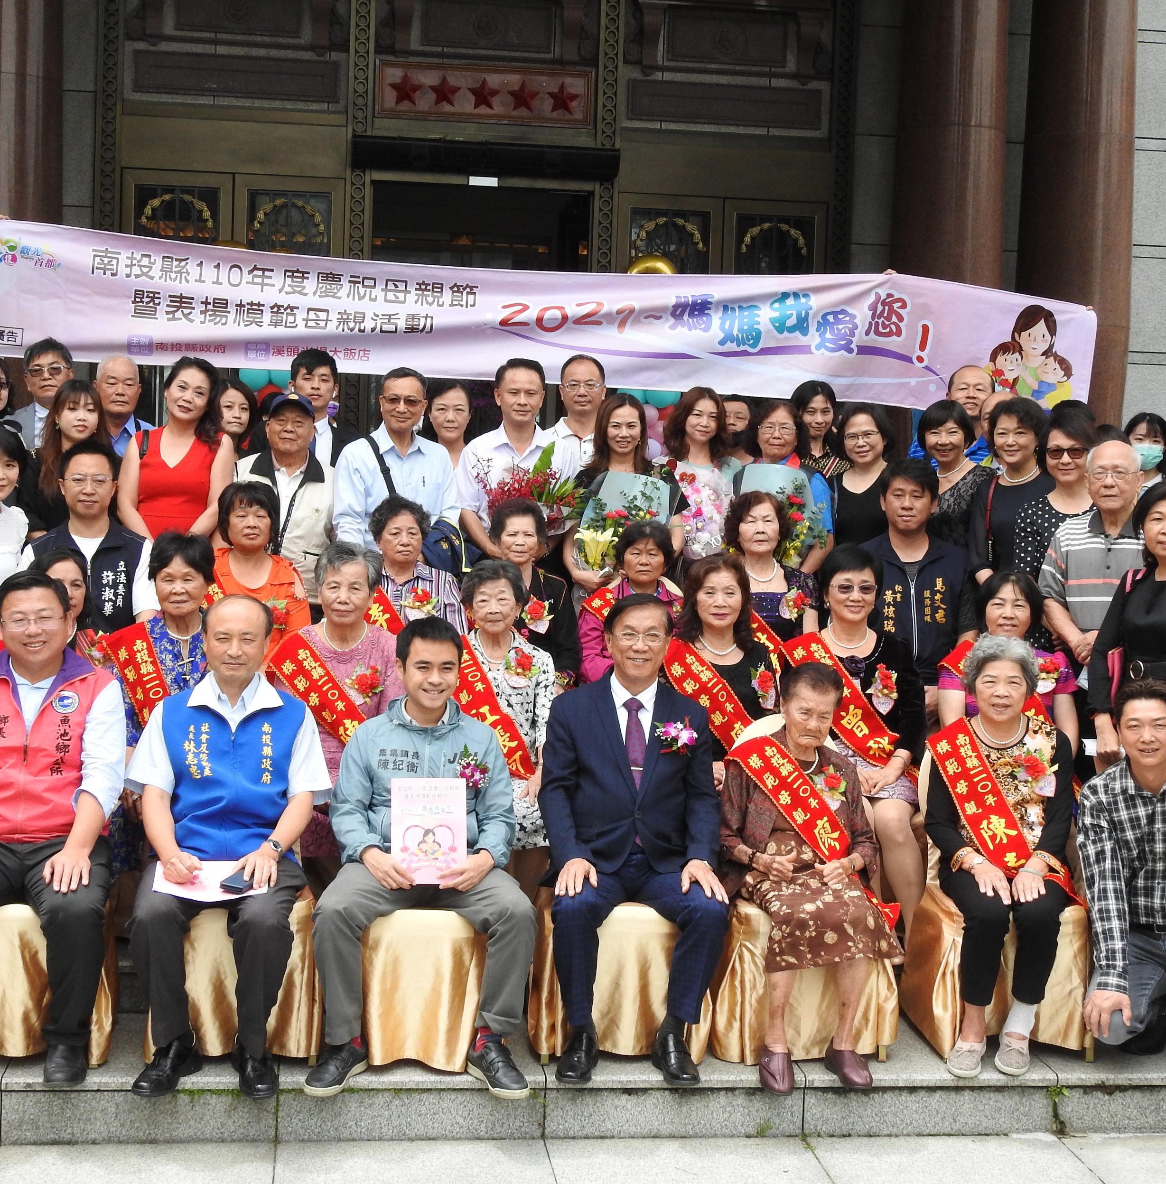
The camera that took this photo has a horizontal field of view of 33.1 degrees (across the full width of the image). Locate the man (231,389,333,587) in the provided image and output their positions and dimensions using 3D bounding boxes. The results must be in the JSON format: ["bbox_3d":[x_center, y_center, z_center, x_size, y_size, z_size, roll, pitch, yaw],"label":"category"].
[{"bbox_3d":[-1.133,0.016,7.471,0.480,1.562,0.330,1,3,-7],"label":"man"}]

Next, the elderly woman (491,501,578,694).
[{"bbox_3d":[-0.188,0.292,7.217,0.430,1.260,0.720,1,3,-6],"label":"elderly woman"}]

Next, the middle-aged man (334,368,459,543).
[{"bbox_3d":[-0.750,-0.097,7.921,0.500,1.620,0.320,1,3,-6],"label":"middle-aged man"}]

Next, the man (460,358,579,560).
[{"bbox_3d":[-0.257,-0.114,7.945,0.520,1.680,0.360,1,3,-6],"label":"man"}]

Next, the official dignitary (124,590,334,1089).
[{"bbox_3d":[-0.972,0.655,5.422,0.560,1.267,0.730,1,3,-7],"label":"official dignitary"}]

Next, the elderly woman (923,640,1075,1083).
[{"bbox_3d":[1.213,0.743,5.799,0.440,1.202,0.700,2,3,3],"label":"elderly woman"}]

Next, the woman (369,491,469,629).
[{"bbox_3d":[-0.584,0.288,6.909,0.450,1.272,0.620,2,3,-6],"label":"woman"}]

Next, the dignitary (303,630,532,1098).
[{"bbox_3d":[-0.456,0.692,5.554,0.600,1.240,0.800,1,3,-6],"label":"dignitary"}]

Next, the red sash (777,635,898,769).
[{"bbox_3d":[0.863,0.360,6.549,0.400,0.460,0.240,2,3,0],"label":"red sash"}]

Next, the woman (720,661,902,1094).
[{"bbox_3d":[0.644,0.771,5.625,0.510,1.117,0.710,2,3,-3],"label":"woman"}]

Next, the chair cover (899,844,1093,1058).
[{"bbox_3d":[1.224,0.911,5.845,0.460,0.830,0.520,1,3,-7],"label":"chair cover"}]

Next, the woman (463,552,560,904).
[{"bbox_3d":[-0.286,0.511,6.378,0.440,1.220,0.680,2,3,-5],"label":"woman"}]

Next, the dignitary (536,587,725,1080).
[{"bbox_3d":[0.132,0.670,5.652,0.520,1.295,0.740,2,3,-3],"label":"dignitary"}]

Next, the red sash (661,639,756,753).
[{"bbox_3d":[0.437,0.395,6.363,0.400,0.490,0.260,2,3,-3],"label":"red sash"}]

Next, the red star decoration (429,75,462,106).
[{"bbox_3d":[-0.859,-3.117,12.192,0.205,0.200,0.030,1,3,-6],"label":"red star decoration"}]

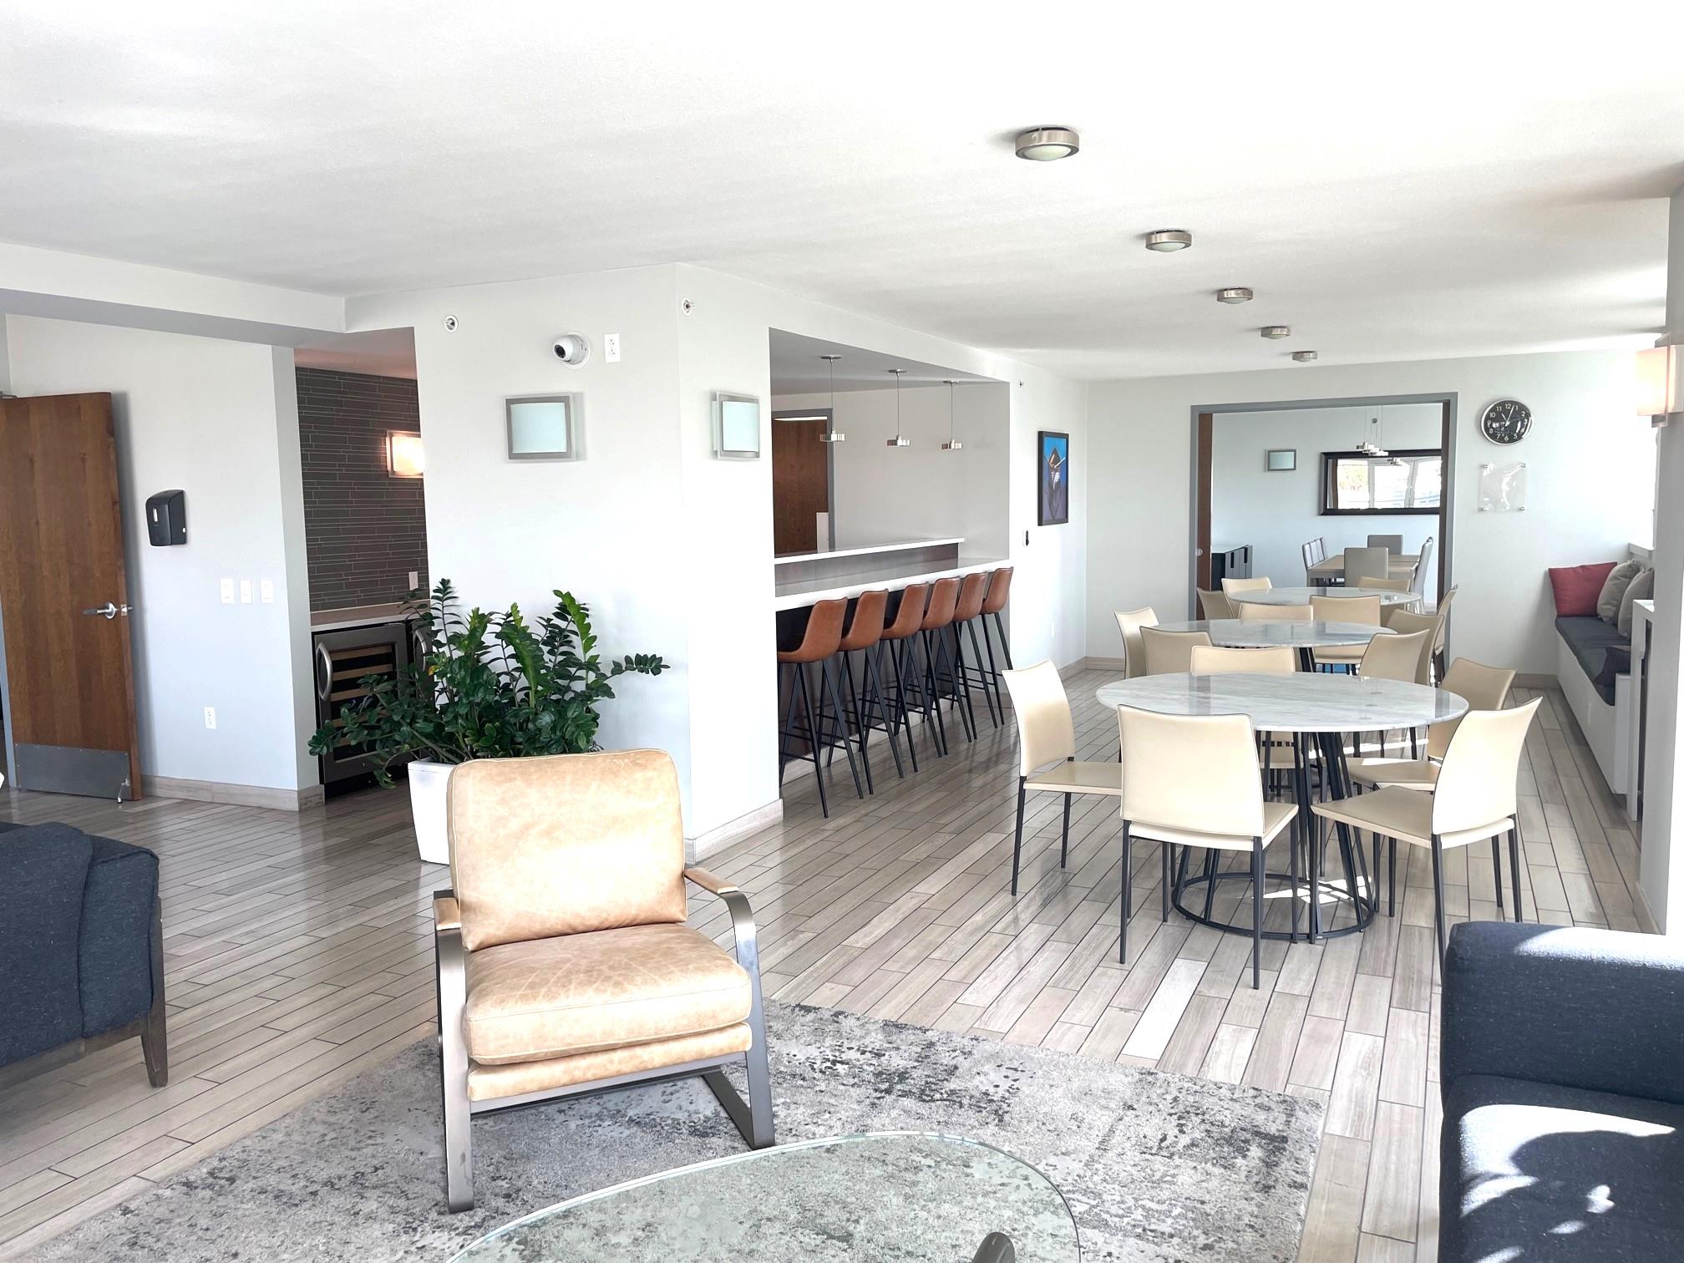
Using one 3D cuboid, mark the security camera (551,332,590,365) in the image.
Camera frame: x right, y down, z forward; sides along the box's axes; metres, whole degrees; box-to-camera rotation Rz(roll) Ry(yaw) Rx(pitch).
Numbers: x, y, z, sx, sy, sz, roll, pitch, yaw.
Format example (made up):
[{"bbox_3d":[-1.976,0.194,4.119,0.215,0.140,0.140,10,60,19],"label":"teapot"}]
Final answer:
[{"bbox_3d":[-1.116,-1.159,5.160,0.130,0.130,0.110,2,7,26],"label":"security camera"}]

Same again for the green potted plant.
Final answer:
[{"bbox_3d":[-1.482,0.392,5.190,1.650,1.180,0.720,2,7,26],"label":"green potted plant"}]

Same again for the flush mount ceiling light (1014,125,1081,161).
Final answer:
[{"bbox_3d":[0.516,-1.219,3.168,0.160,0.068,0.160,-1,6,0],"label":"flush mount ceiling light"}]

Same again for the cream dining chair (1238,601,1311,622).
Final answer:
[{"bbox_3d":[2.304,0.287,6.897,0.445,0.835,0.540,3,7,32],"label":"cream dining chair"}]

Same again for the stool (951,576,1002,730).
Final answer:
[{"bbox_3d":[0.673,0.131,7.979,0.520,1.000,0.450,2,7,26],"label":"stool"}]

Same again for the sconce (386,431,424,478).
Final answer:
[{"bbox_3d":[-2.595,-1.052,7.514,0.085,0.275,0.350,2,7,26],"label":"sconce"}]

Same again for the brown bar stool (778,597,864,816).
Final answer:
[{"bbox_3d":[-0.211,0.349,6.201,0.520,1.000,0.450,2,7,26],"label":"brown bar stool"}]

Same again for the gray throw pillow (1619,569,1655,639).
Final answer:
[{"bbox_3d":[4.827,-0.172,7.675,0.160,0.430,0.430,15,12,24],"label":"gray throw pillow"}]

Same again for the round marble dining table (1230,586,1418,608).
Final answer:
[{"bbox_3d":[3.270,0.135,8.622,1.240,0.765,1.240,2,7,26],"label":"round marble dining table"}]

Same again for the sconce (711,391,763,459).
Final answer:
[{"bbox_3d":[-0.460,-0.855,5.301,0.085,0.275,0.350,2,7,26],"label":"sconce"}]

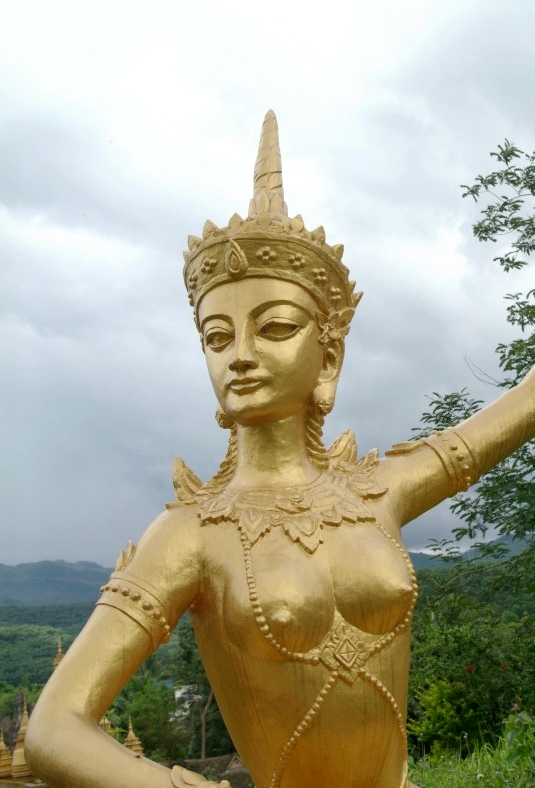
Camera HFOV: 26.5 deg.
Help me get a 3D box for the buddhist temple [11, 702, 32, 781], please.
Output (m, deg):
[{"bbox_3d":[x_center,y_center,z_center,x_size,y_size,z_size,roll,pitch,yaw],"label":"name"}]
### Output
[{"bbox_3d":[-5.120,7.300,24.000,0.550,1.660,0.550,3,-12,-15],"label":"buddhist temple"}]

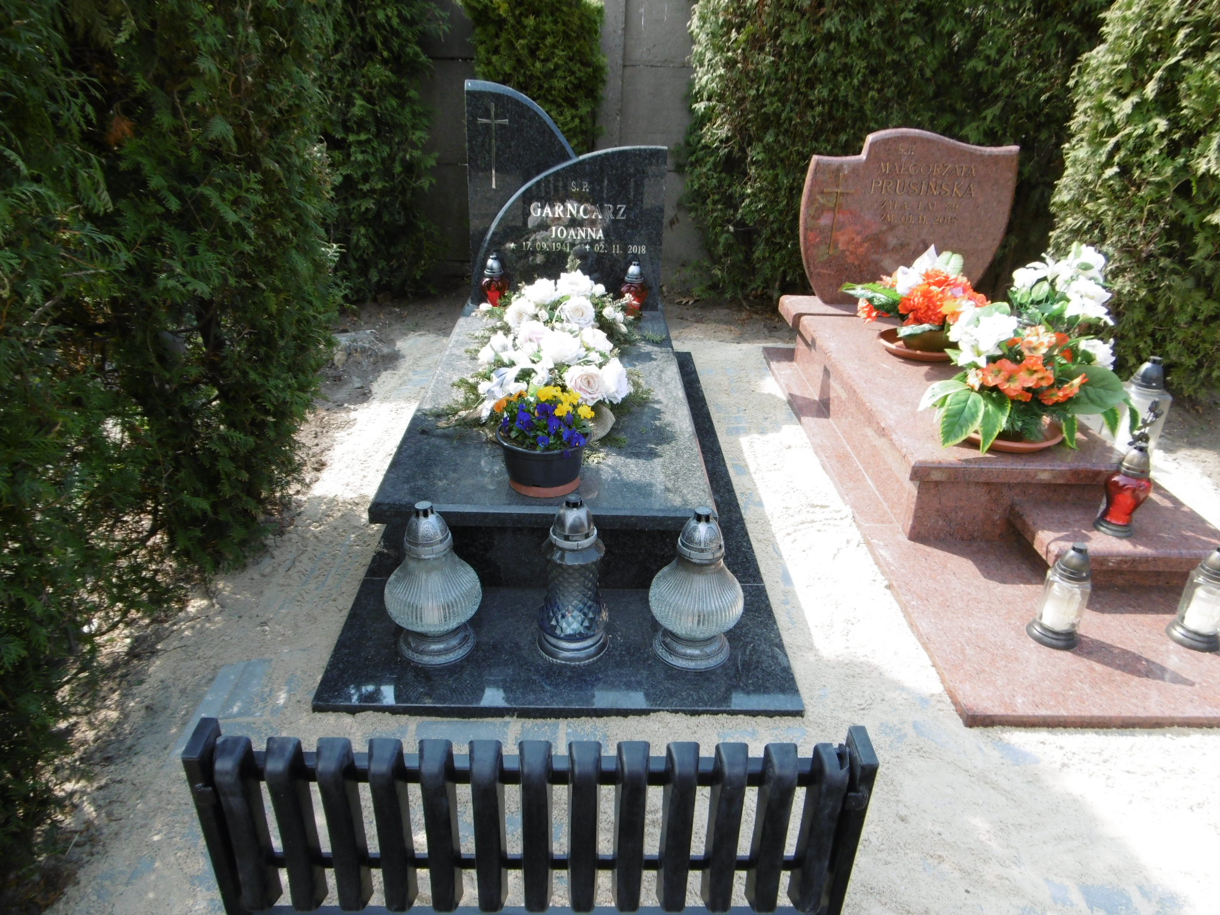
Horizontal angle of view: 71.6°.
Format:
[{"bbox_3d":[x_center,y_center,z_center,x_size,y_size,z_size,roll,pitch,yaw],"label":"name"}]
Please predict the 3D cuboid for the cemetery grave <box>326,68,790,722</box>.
[{"bbox_3d":[-0.102,-0.436,2.473,1.000,1.065,2.194,1,27,-2],"label":"cemetery grave"}]

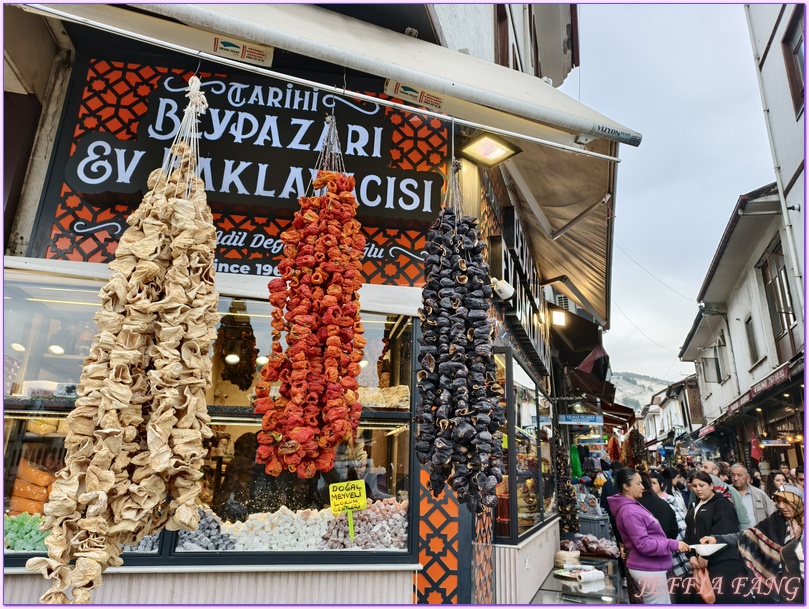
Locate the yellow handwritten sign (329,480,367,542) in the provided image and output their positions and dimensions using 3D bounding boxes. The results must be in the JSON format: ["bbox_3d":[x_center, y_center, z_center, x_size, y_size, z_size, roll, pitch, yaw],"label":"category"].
[{"bbox_3d":[-0.235,0.902,2.336,0.153,0.247,0.008,-5,-15,-11],"label":"yellow handwritten sign"}]

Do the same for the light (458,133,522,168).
[{"bbox_3d":[0.453,-0.844,2.882,0.275,0.055,0.227,13,-20,-36],"label":"light"}]

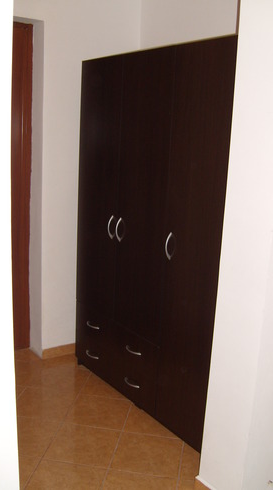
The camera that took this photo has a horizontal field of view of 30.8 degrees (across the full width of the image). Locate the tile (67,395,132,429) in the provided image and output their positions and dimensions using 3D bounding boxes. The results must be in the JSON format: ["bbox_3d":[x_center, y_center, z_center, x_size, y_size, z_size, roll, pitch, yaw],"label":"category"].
[{"bbox_3d":[-0.216,0.973,2.879,0.330,0.012,0.330,4,12,8],"label":"tile"}]

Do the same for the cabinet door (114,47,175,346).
[{"bbox_3d":[0.036,-0.247,2.762,0.025,1.576,0.459,-6,15,-35],"label":"cabinet door"}]

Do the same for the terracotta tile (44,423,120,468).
[{"bbox_3d":[-0.266,1.039,2.556,0.330,0.012,0.330,4,12,8],"label":"terracotta tile"}]

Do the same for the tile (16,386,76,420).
[{"bbox_3d":[-0.545,0.948,2.925,0.330,0.012,0.330,4,12,8],"label":"tile"}]

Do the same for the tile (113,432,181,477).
[{"bbox_3d":[0.062,1.064,2.511,0.330,0.012,0.330,4,12,8],"label":"tile"}]

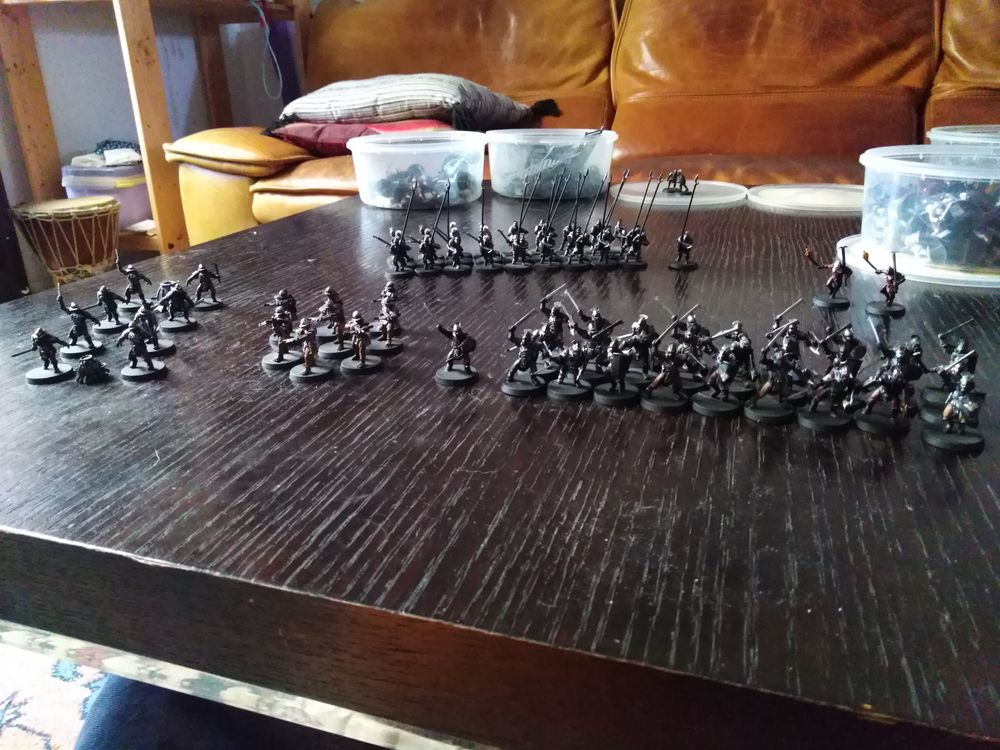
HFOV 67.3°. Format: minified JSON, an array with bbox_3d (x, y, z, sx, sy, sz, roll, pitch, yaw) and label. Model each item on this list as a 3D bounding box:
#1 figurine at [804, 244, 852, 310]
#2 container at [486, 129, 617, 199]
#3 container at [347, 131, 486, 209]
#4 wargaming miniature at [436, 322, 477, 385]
[{"bbox_3d":[0.238,-0.071,0.541,0.034,0.045,0.027,16,27,34],"label":"figurine"},{"bbox_3d":[0.072,-0.299,1.055,0.182,0.078,0.182,-1,22,0],"label":"container"},{"bbox_3d":[-0.108,-0.275,0.996,0.181,0.079,0.181,-1,22,0],"label":"container"},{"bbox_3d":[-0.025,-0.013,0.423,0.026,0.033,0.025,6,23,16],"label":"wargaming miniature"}]

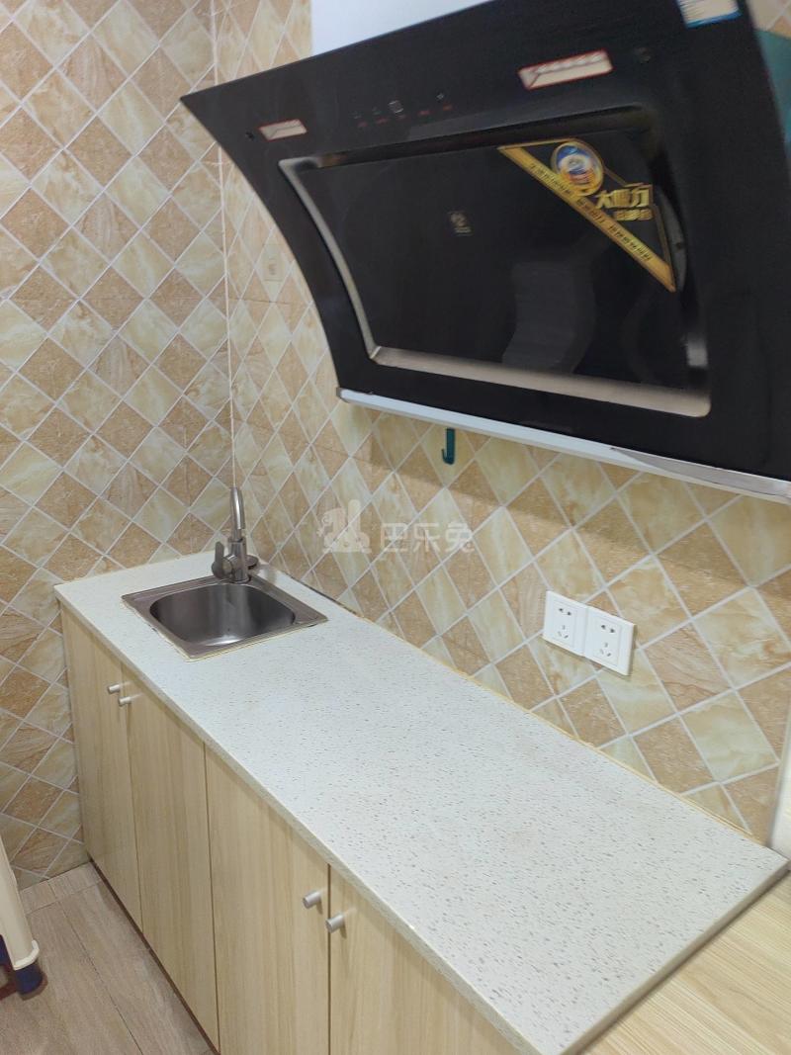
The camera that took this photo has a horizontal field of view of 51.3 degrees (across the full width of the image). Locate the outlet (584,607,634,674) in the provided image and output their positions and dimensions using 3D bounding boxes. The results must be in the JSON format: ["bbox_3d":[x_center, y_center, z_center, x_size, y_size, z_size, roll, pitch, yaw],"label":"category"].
[{"bbox_3d":[0.331,0.175,1.274,0.010,0.086,0.086,-13,23,-37],"label":"outlet"}]

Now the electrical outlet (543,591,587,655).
[{"bbox_3d":[0.278,0.153,1.337,0.010,0.086,0.086,-13,23,-37],"label":"electrical outlet"}]

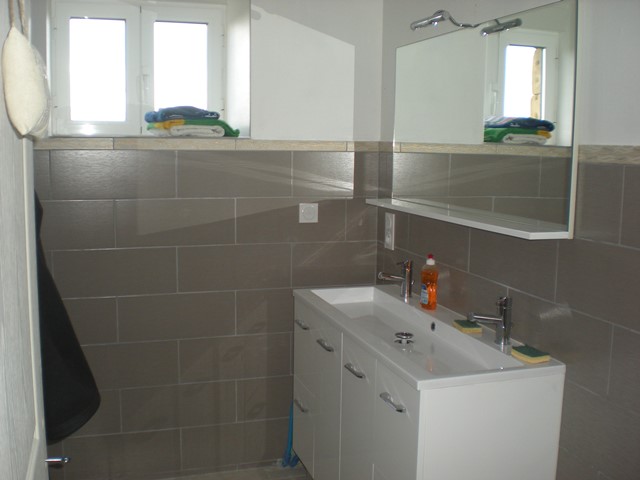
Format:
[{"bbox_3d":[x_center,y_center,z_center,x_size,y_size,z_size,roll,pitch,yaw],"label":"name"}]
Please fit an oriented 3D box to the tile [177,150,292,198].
[{"bbox_3d":[-0.353,-0.275,2.954,0.491,0.200,0.010,-2,8,-18],"label":"tile"}]

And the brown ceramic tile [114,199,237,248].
[{"bbox_3d":[-0.609,-0.073,2.991,0.500,0.200,0.010,-2,7,-17],"label":"brown ceramic tile"}]

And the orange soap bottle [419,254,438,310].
[{"bbox_3d":[0.405,0.149,2.629,0.045,0.200,0.070,-2,8,-18],"label":"orange soap bottle"}]

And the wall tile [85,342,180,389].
[{"bbox_3d":[-0.856,0.536,2.994,0.500,0.200,0.010,-2,7,-17],"label":"wall tile"}]

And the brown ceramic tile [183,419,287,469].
[{"bbox_3d":[-0.377,0.925,3.189,0.500,0.200,0.010,-2,7,-17],"label":"brown ceramic tile"}]

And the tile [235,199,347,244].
[{"bbox_3d":[-0.126,-0.086,3.135,0.500,0.200,0.010,-2,7,-17],"label":"tile"}]

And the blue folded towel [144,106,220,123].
[{"bbox_3d":[-0.592,-0.533,2.993,0.310,0.070,0.300,-2,8,-18],"label":"blue folded towel"}]

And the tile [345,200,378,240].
[{"bbox_3d":[0.188,-0.093,3.159,0.155,0.200,0.010,-2,8,-18],"label":"tile"}]

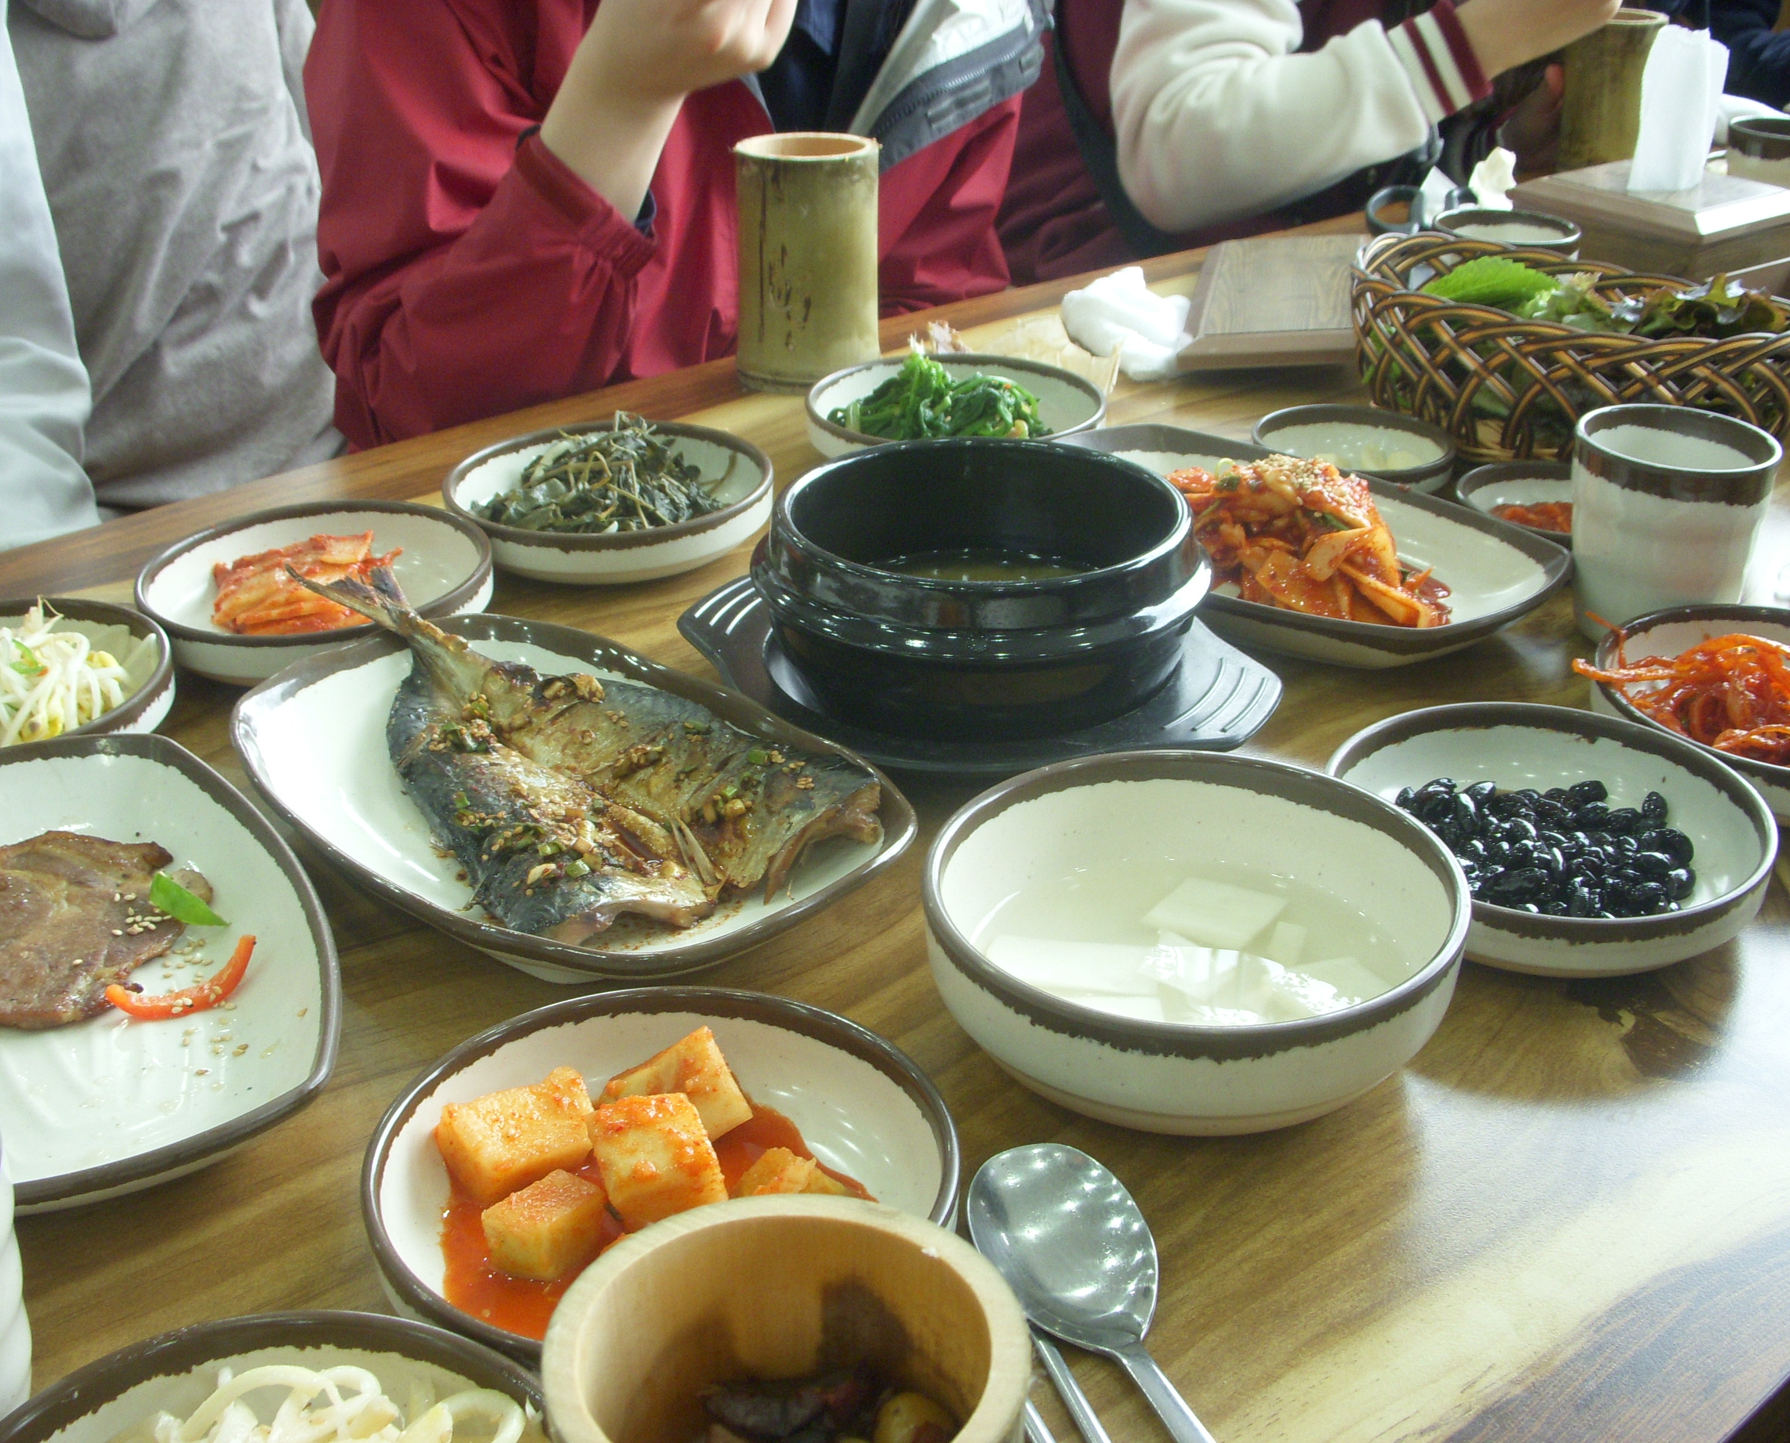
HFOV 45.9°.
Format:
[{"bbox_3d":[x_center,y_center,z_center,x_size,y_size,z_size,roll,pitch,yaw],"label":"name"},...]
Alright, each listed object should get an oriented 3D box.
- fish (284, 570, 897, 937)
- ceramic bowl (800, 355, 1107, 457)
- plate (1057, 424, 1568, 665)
[{"bbox_3d":[-0.120,0.007,0.701,0.250,0.041,0.140,23,35,38],"label":"fish"},{"bbox_3d":[0.029,-0.140,1.019,0.143,0.031,0.143,-1,27,0],"label":"ceramic bowl"},{"bbox_3d":[0.149,-0.071,0.886,0.255,0.031,0.151,22,35,37],"label":"plate"}]

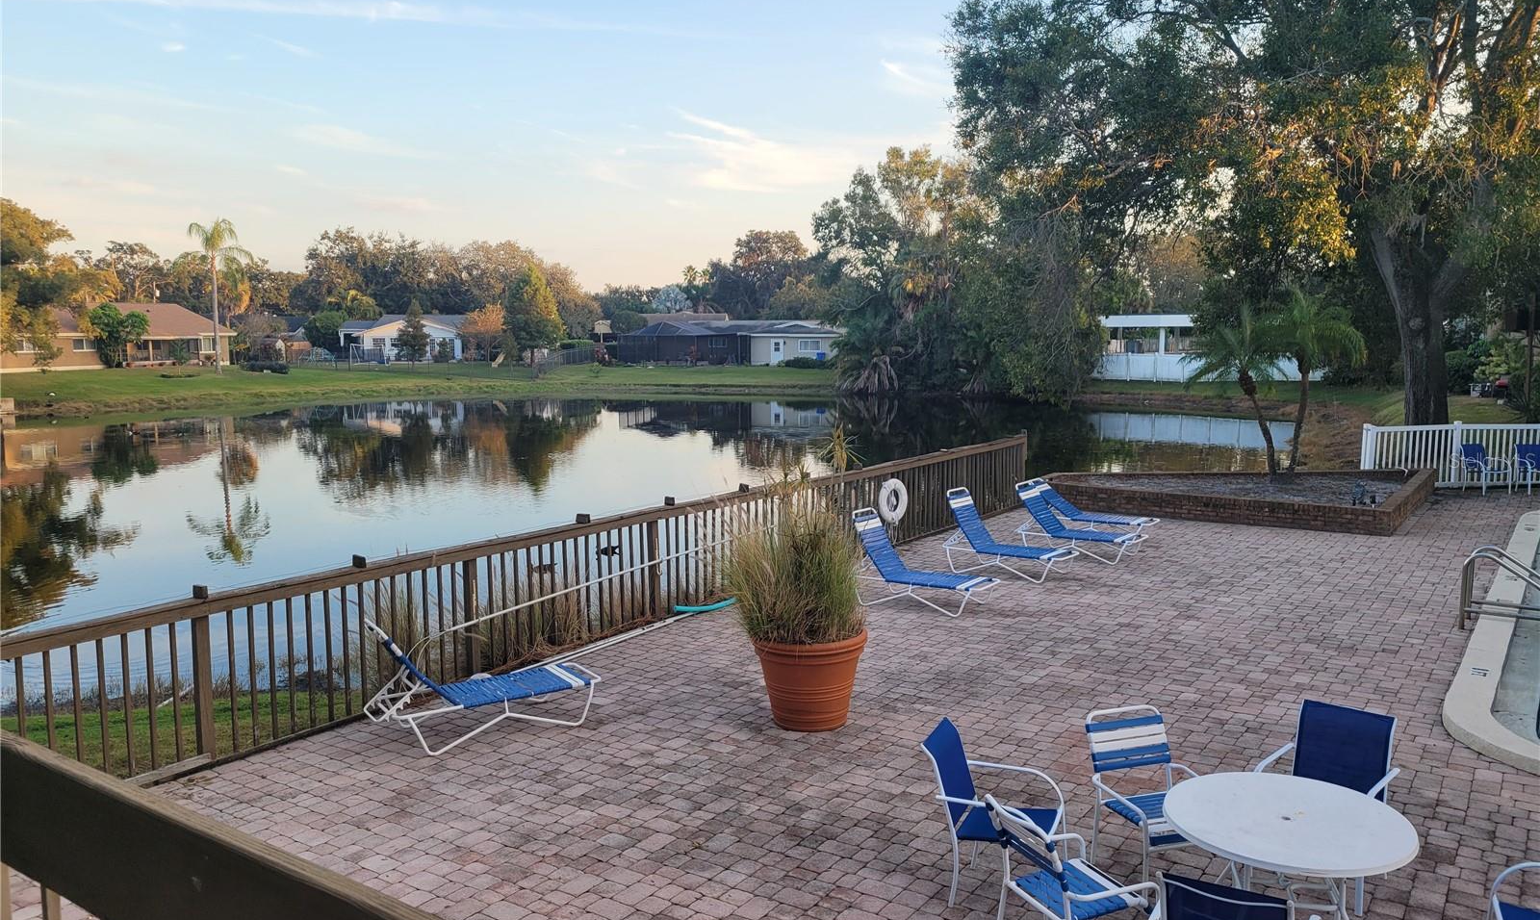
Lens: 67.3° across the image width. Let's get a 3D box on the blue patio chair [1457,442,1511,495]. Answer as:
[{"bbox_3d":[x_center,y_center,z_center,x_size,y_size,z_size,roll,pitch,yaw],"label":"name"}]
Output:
[{"bbox_3d":[12.955,0.167,20.934,0.574,0.851,0.708,-2,6,-9],"label":"blue patio chair"}]

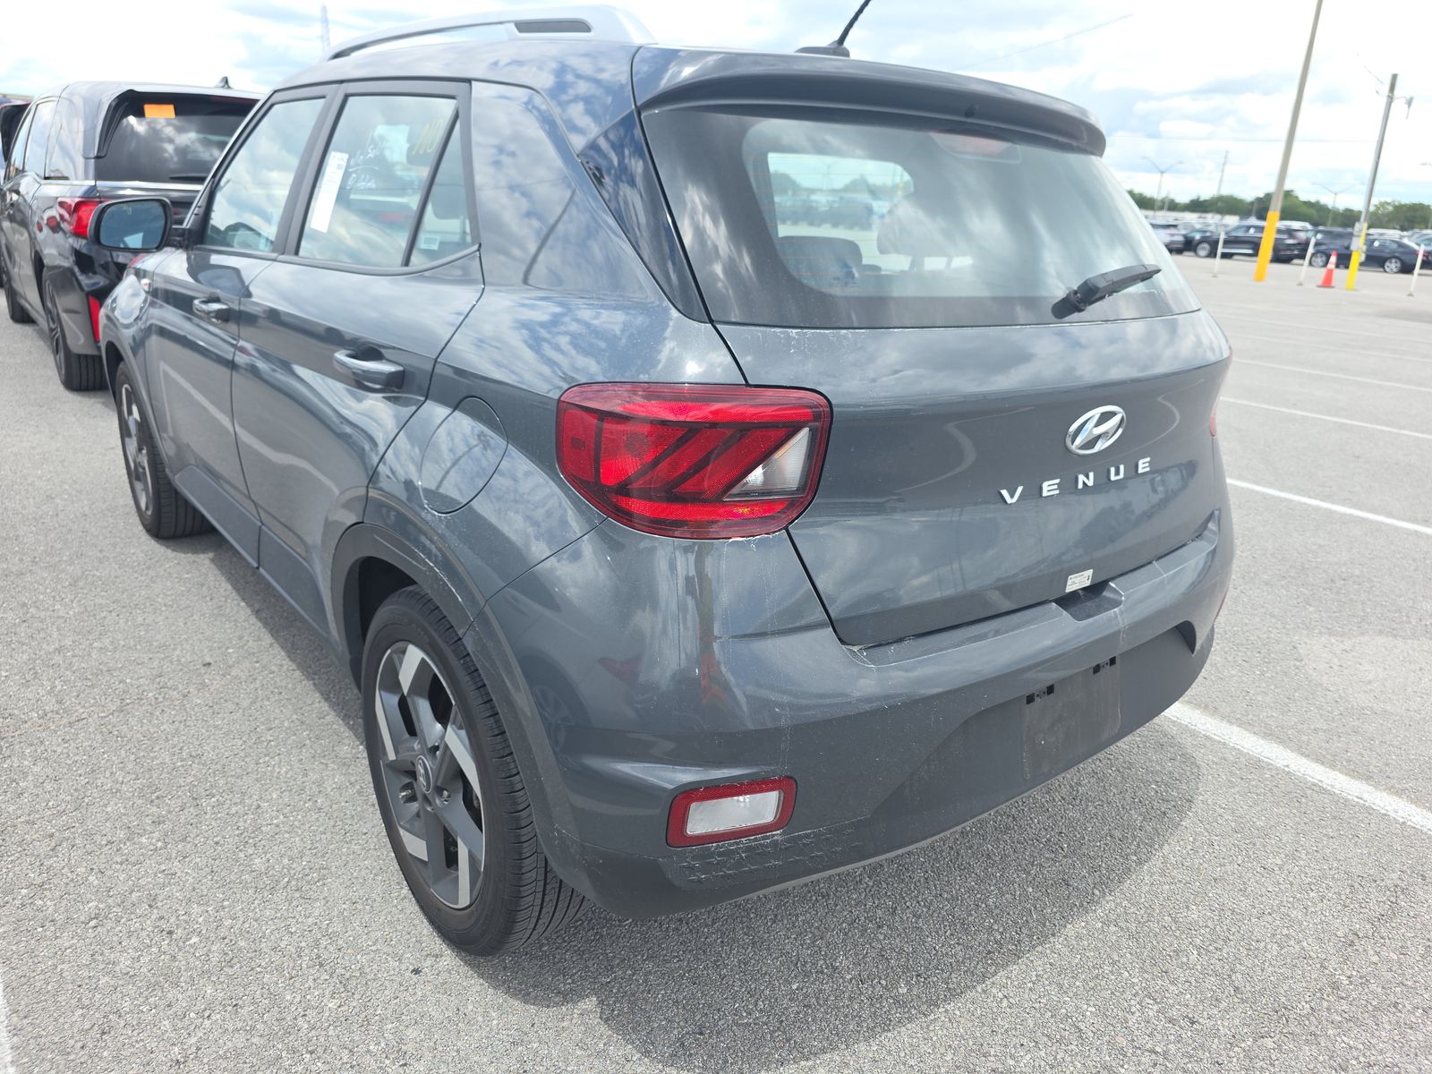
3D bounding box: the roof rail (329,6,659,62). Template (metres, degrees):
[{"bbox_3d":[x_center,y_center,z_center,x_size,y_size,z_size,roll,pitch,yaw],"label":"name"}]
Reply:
[{"bbox_3d":[-0.547,-0.949,1.866,0.070,0.110,1.500,-12,25,-38],"label":"roof rail"}]

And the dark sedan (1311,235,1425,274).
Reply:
[{"bbox_3d":[28.774,-12.593,42.317,1.860,1.450,4.750,-15,26,-42],"label":"dark sedan"}]

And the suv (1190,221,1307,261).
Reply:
[{"bbox_3d":[25.023,-13.909,44.840,1.920,1.690,4.800,-15,26,-41],"label":"suv"}]

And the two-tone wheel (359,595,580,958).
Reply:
[{"bbox_3d":[-0.428,0.387,1.696,0.210,0.650,0.655,-12,25,-38],"label":"two-tone wheel"}]

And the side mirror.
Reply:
[{"bbox_3d":[-1.639,-0.876,2.673,0.210,0.150,0.130,-12,25,-38],"label":"side mirror"}]

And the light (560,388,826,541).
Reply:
[{"bbox_3d":[-0.014,-0.101,1.158,0.337,0.190,0.116,-6,21,-24],"label":"light"}]

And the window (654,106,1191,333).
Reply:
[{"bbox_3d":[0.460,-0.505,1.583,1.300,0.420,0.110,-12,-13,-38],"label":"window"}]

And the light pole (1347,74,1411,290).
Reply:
[{"bbox_3d":[17.082,-9.148,24.745,0.400,5.240,0.800,-13,23,-37],"label":"light pole"}]

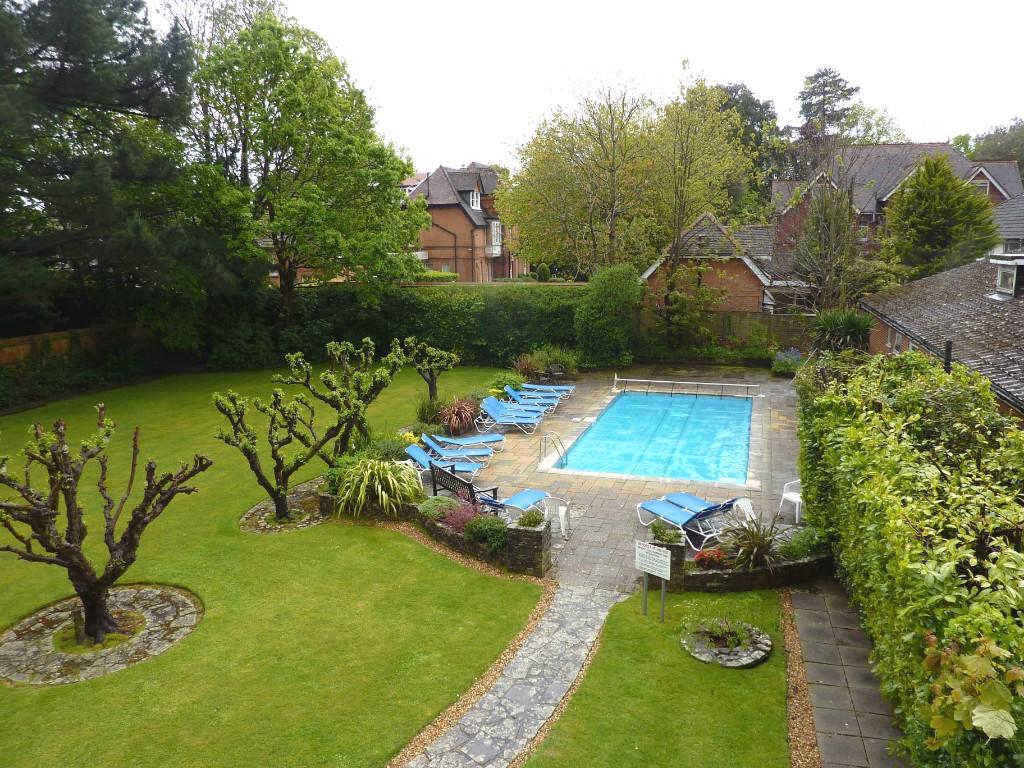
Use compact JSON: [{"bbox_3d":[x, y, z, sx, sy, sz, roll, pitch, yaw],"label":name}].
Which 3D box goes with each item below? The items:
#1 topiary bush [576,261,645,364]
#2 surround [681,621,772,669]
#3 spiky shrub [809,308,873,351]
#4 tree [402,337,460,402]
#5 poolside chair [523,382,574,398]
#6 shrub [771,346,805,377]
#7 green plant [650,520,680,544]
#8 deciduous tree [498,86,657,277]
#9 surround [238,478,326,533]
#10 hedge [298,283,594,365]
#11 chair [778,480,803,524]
[{"bbox_3d":[4.313,-3.104,33.214,3.000,4.400,2.700,-1,11,0],"label":"topiary bush"},{"bbox_3d":[2.922,3.485,10.084,1.210,0.130,1.190,-1,11,0],"label":"surround"},{"bbox_3d":[14.037,-2.195,31.601,2.700,2.055,2.400,4,12,24],"label":"spiky shrub"},{"bbox_3d":[-2.612,-0.313,24.002,1.900,2.469,1.800,-2,11,-6],"label":"tree"},{"bbox_3d":[1.273,0.253,26.276,1.900,0.450,0.660,2,11,15],"label":"poolside chair"},{"bbox_3d":[11.282,-1.013,30.279,1.350,1.100,1.300,3,12,18],"label":"shrub"},{"bbox_3d":[2.388,2.345,11.566,0.470,0.310,0.420,-1,11,0],"label":"green plant"},{"bbox_3d":[3.447,-8.686,39.073,8.500,13.200,8.000,-1,11,0],"label":"deciduous tree"},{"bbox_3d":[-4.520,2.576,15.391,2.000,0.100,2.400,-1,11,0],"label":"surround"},{"bbox_3d":[-3.582,-2.719,33.797,14.400,3.560,1.700,3,12,18],"label":"hedge"},{"bbox_3d":[5.647,2.241,14.587,0.560,0.830,0.560,-7,12,-29],"label":"chair"}]

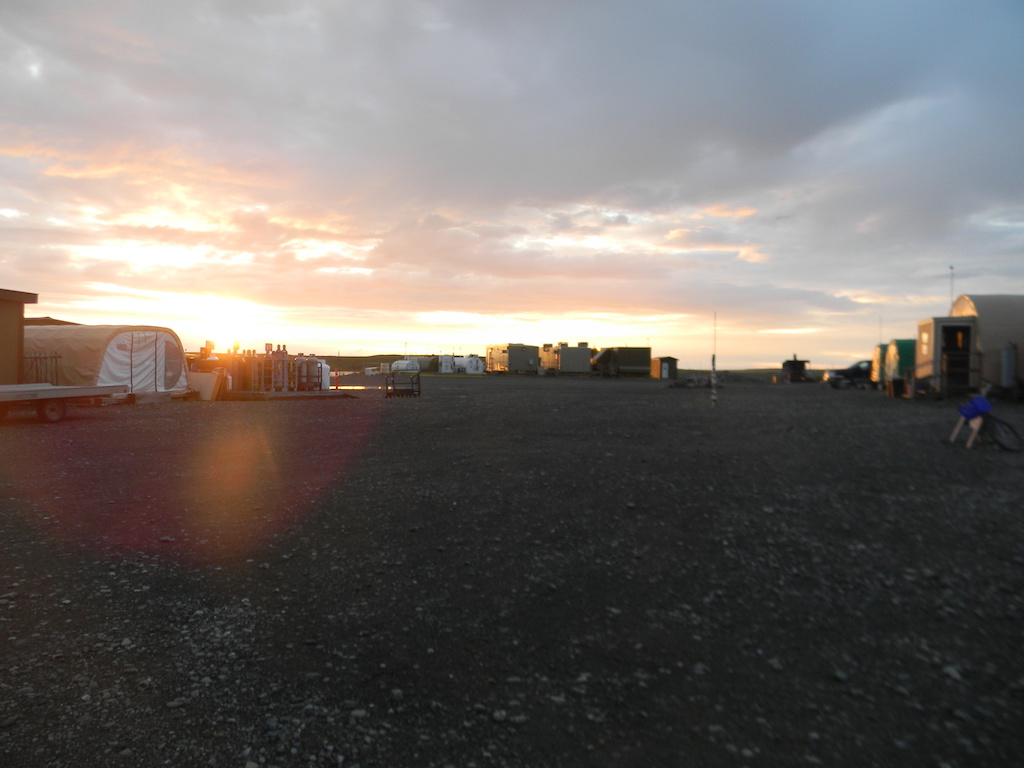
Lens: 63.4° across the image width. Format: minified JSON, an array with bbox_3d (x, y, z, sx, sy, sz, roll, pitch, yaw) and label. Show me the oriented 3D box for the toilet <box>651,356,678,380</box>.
[{"bbox_3d":[19.287,-2.003,104.693,2.400,2.661,2.900,0,1,-15],"label":"toilet"}]

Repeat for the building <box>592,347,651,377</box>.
[{"bbox_3d":[13.551,-2.743,103.992,6.900,3.423,2.900,0,1,-10],"label":"building"}]

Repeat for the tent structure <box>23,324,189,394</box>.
[{"bbox_3d":[-21.005,-1.106,38.618,9.000,3.100,6.200,0,1,13],"label":"tent structure"}]

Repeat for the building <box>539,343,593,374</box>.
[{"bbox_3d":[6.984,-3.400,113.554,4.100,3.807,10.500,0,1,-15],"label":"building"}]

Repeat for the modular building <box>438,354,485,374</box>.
[{"bbox_3d":[-7.431,-2.674,115.626,5.600,2.500,4.000,0,1,-15],"label":"modular building"}]

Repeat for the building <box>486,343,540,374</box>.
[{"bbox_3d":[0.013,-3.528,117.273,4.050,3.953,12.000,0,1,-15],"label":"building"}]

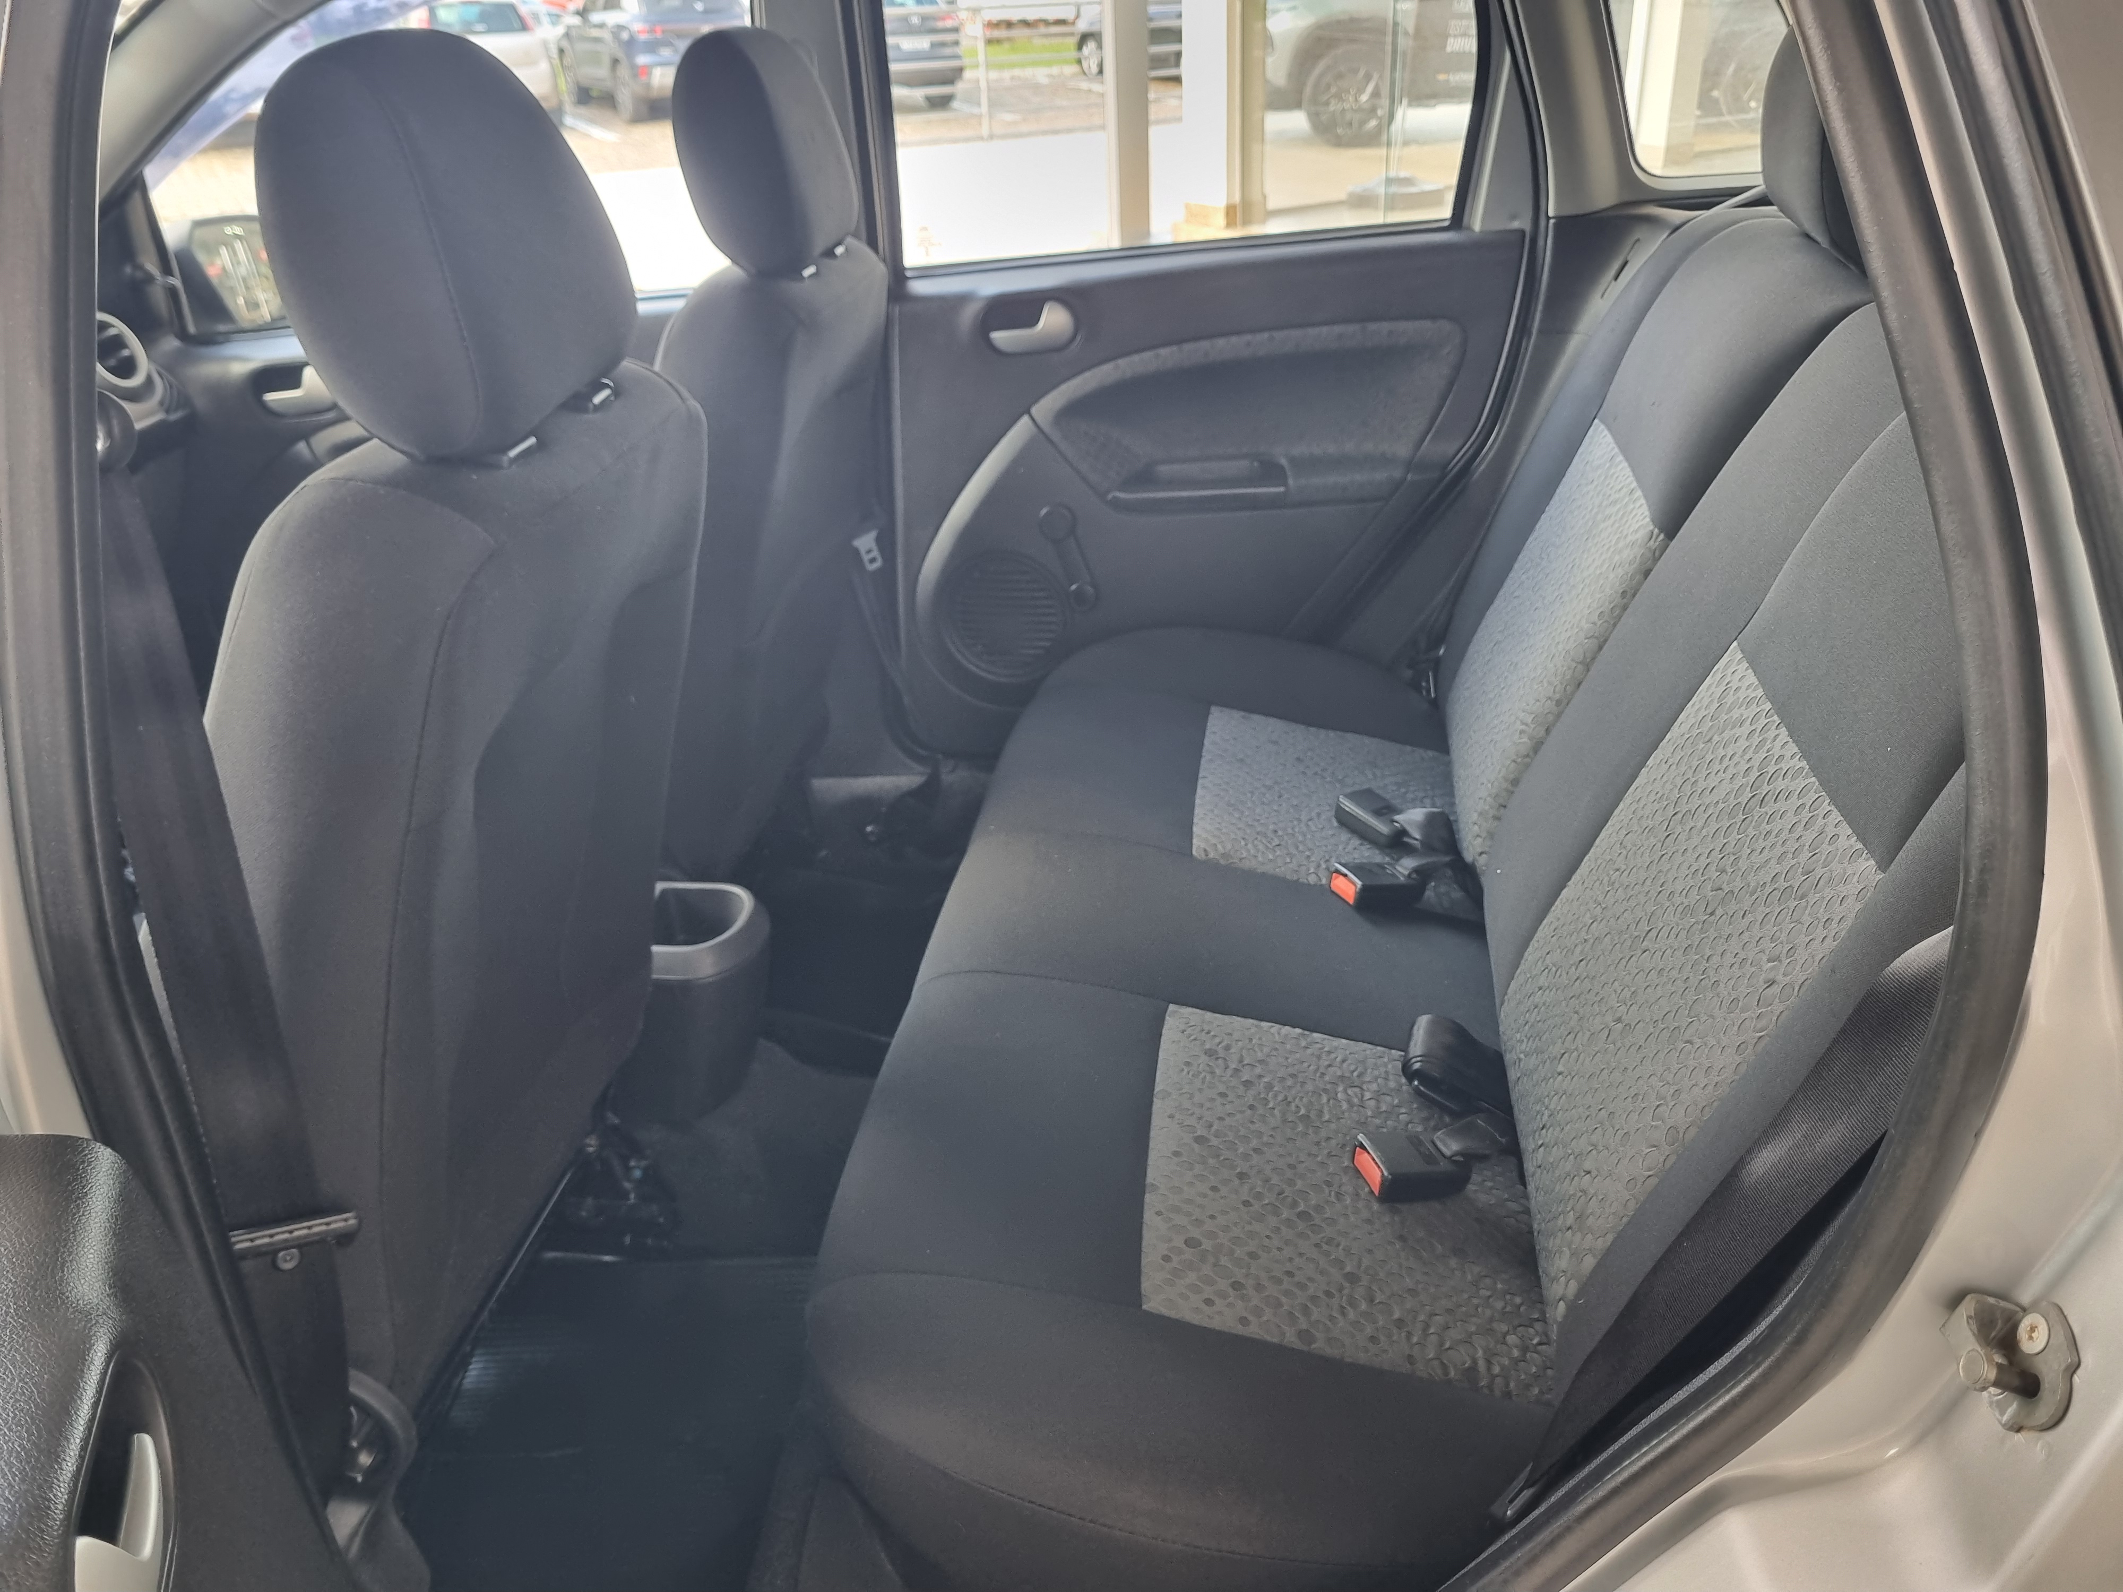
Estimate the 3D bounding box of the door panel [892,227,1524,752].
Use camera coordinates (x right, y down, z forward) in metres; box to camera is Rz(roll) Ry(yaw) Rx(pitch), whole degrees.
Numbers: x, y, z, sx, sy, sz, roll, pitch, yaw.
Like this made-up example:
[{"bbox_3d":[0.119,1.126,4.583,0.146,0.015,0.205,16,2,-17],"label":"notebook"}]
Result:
[{"bbox_3d":[0.173,-0.334,2.003,0.761,0.676,0.104,1,27,8],"label":"door panel"}]

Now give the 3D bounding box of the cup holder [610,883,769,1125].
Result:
[{"bbox_3d":[-0.377,0.218,1.678,0.151,0.230,0.132,1,27,8],"label":"cup holder"}]

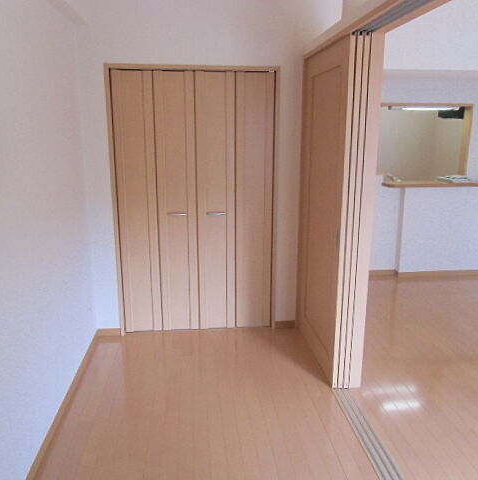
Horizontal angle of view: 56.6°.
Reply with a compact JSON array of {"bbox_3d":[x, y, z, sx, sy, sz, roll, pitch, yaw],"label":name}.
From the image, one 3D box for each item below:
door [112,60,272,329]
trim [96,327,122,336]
[{"bbox_3d":[-0.318,-0.239,3.381,1.173,1.992,0.050,-2,14,-6],"label":"door"},{"bbox_3d":[-1.022,0.732,3.496,0.195,0.062,0.013,-2,14,-6],"label":"trim"}]

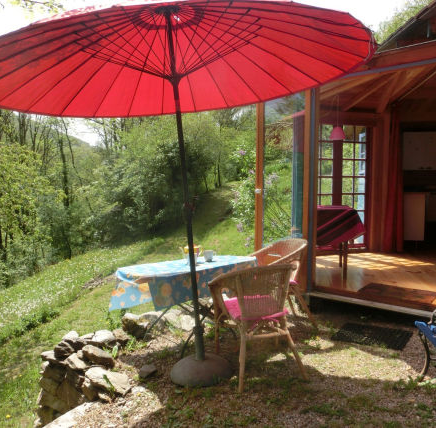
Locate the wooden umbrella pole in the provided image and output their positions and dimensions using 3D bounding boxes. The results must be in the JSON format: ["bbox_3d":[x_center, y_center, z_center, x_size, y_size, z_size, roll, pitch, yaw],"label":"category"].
[{"bbox_3d":[-0.220,-0.157,2.700,0.055,2.405,0.055,-5,5,0],"label":"wooden umbrella pole"}]

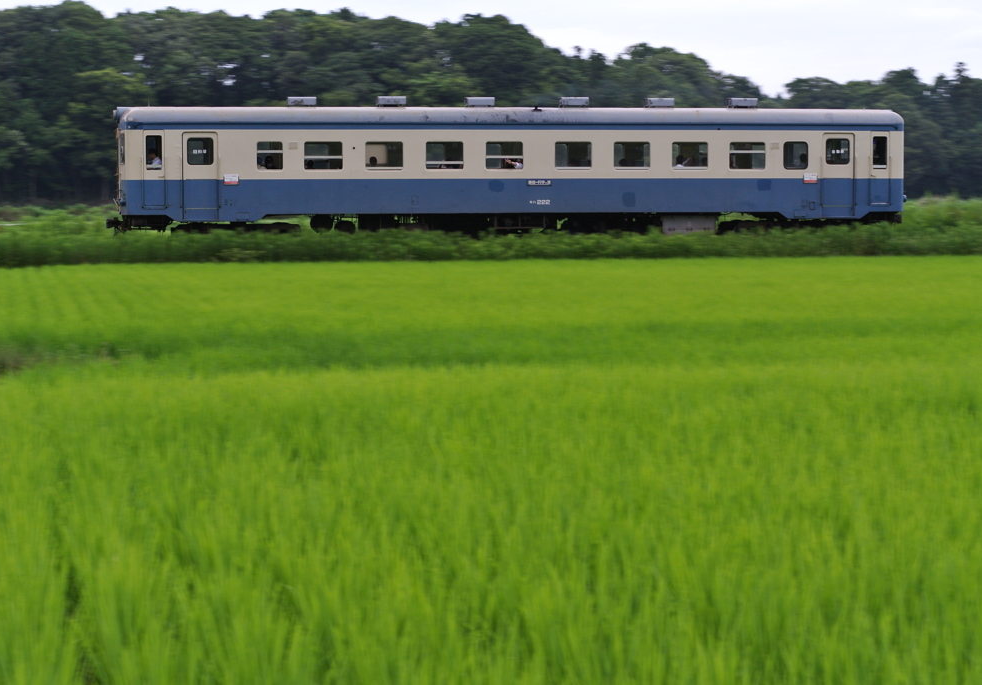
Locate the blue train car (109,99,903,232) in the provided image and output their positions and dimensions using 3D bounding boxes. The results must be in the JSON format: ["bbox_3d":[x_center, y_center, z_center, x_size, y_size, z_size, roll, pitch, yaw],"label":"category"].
[{"bbox_3d":[0.611,-4.173,60.991,19.800,3.780,2.850,-1,5,-11],"label":"blue train car"}]

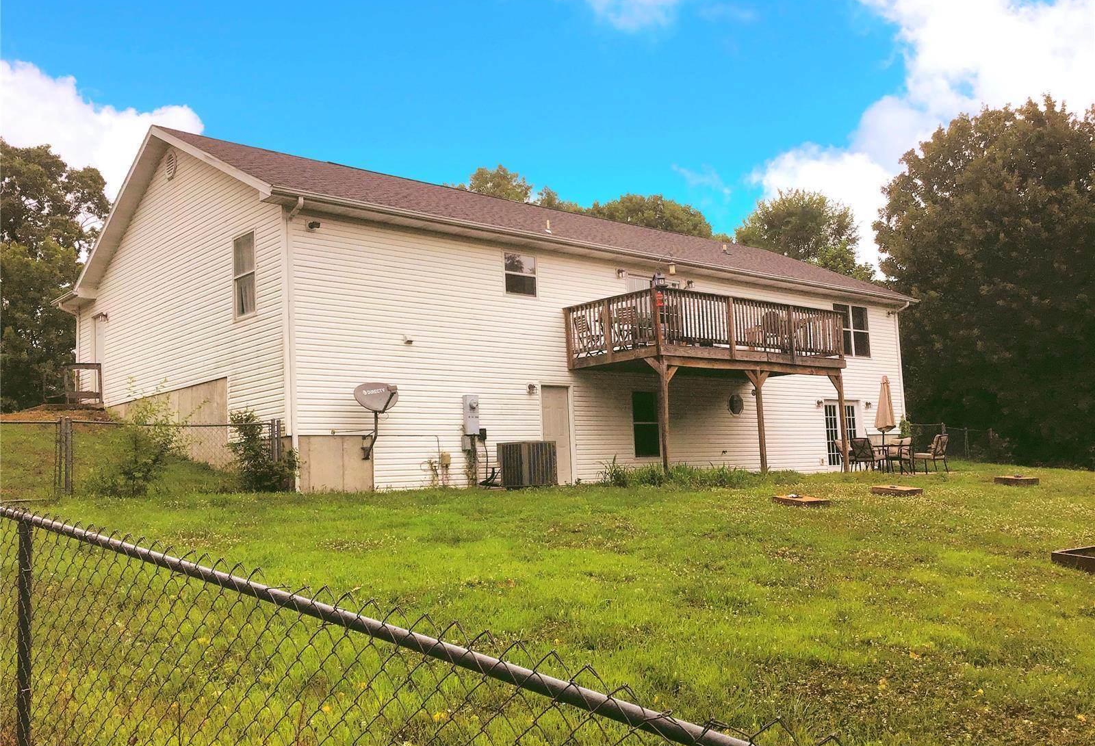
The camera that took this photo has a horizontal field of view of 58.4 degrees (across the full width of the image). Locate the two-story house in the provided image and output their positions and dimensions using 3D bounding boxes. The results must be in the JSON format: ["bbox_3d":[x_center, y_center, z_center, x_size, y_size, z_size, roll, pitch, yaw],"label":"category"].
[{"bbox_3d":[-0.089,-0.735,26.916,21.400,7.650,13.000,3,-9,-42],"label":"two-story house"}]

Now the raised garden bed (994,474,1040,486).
[{"bbox_3d":[9.369,2.168,19.598,0.615,0.130,0.615,2,-3,-43],"label":"raised garden bed"}]

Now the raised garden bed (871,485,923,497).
[{"bbox_3d":[6.063,2.066,16.999,0.615,0.130,0.615,2,-2,-43],"label":"raised garden bed"}]

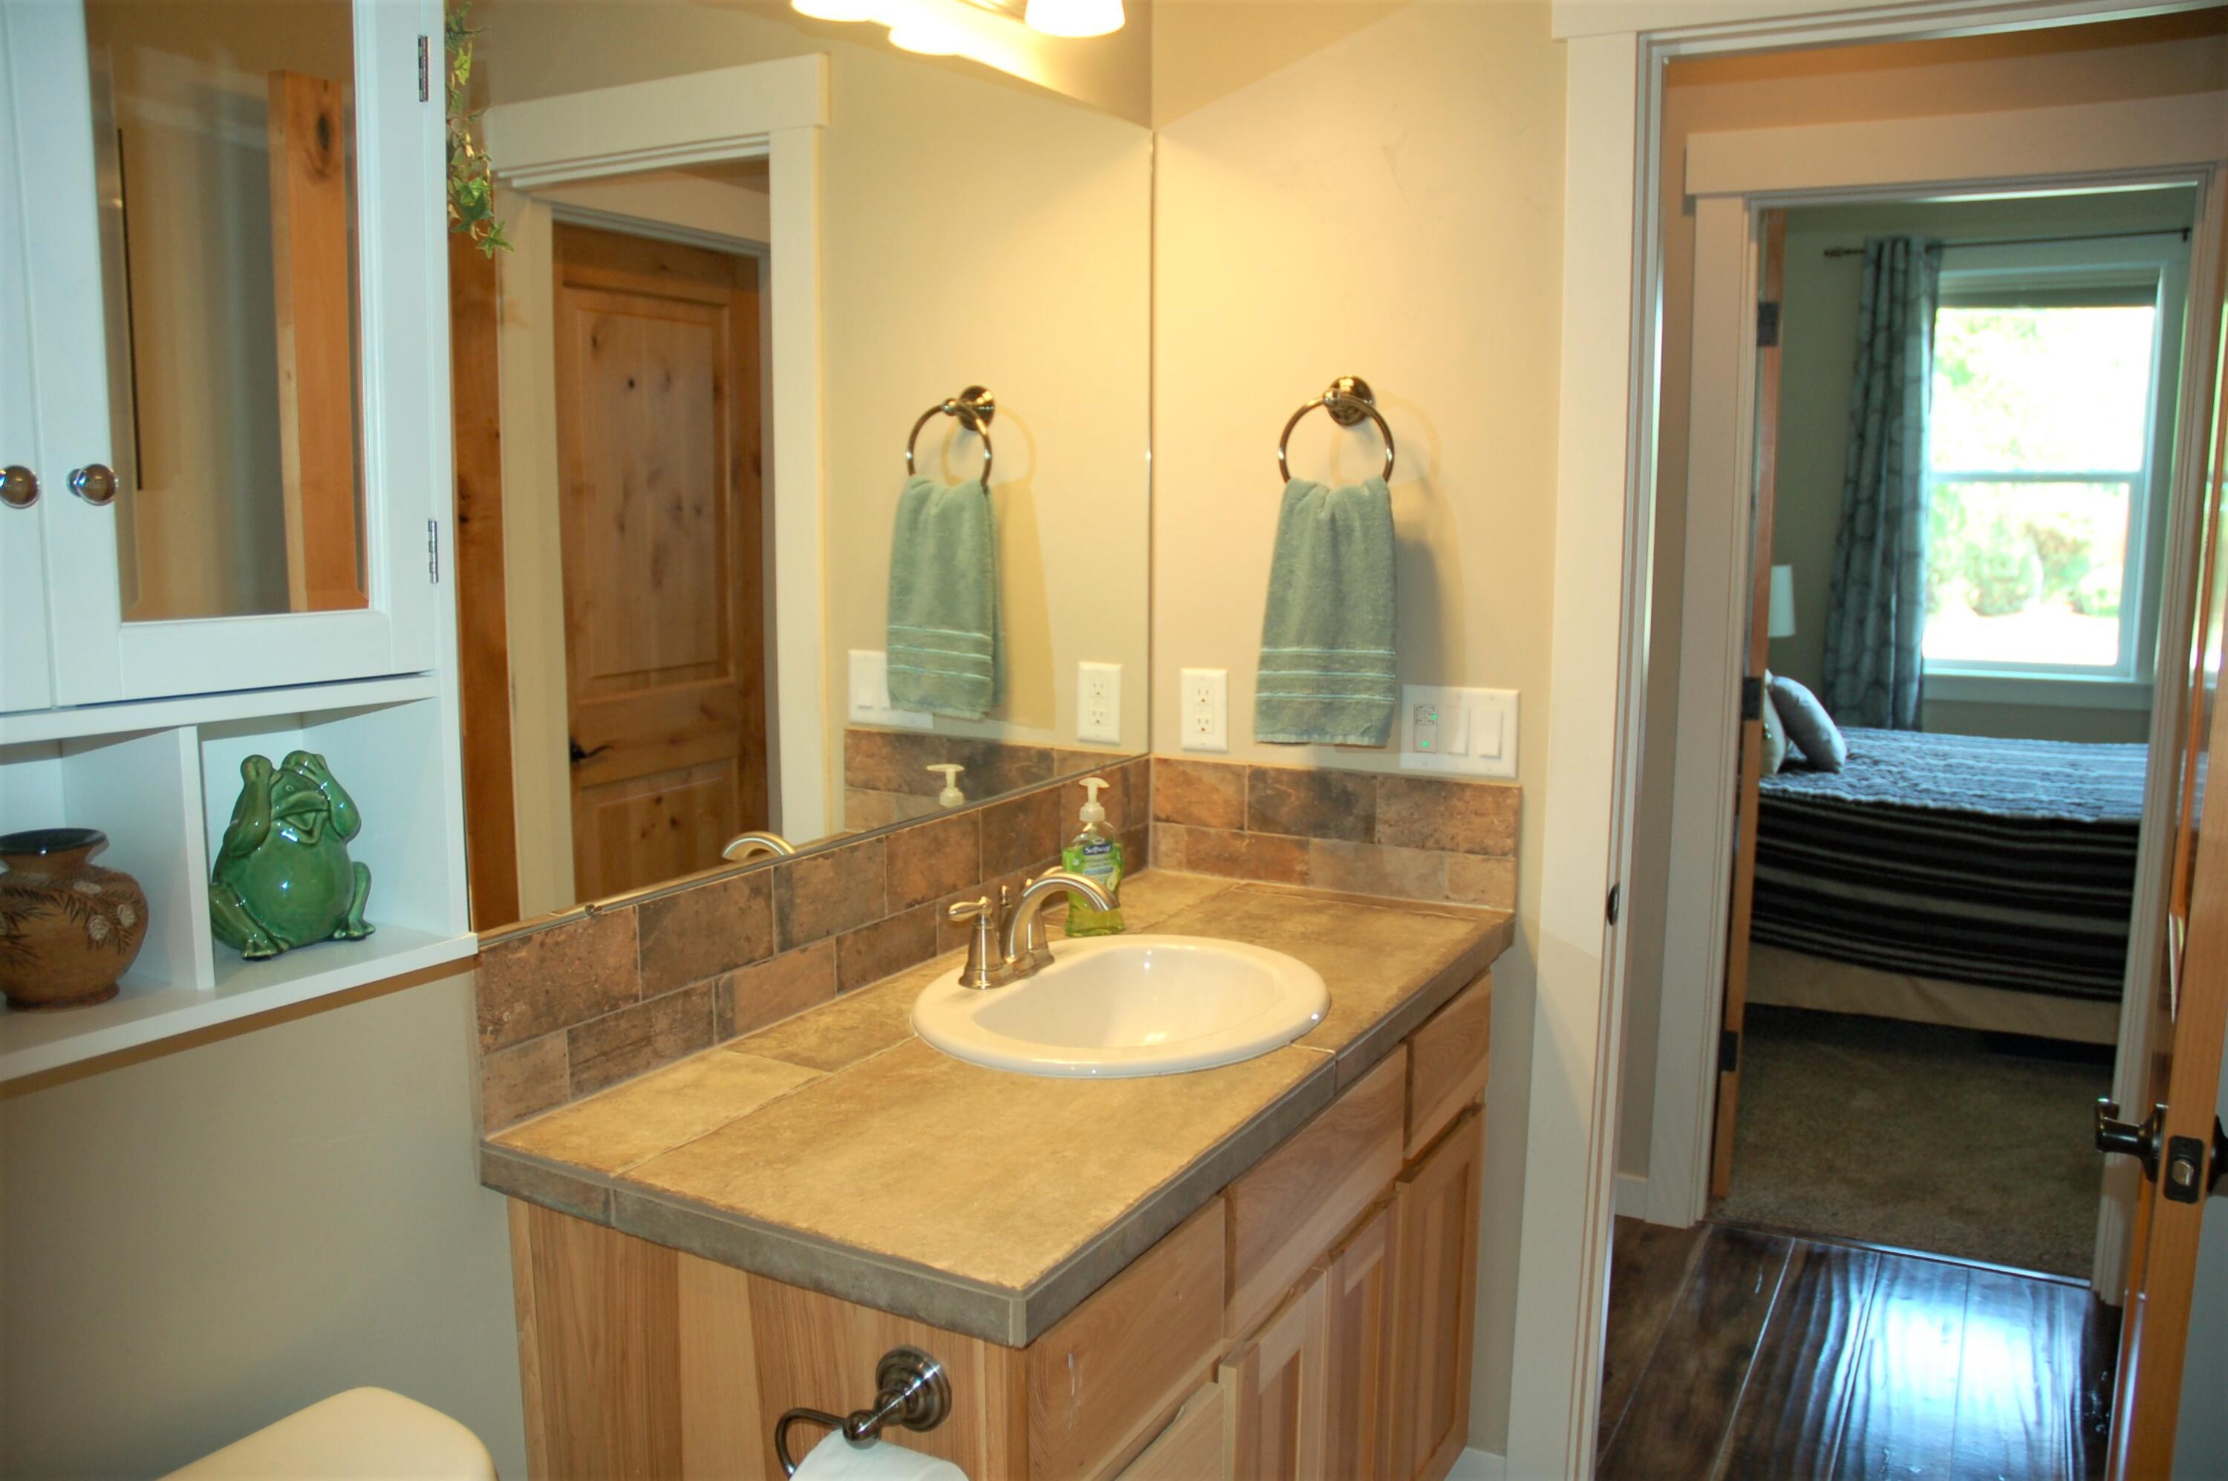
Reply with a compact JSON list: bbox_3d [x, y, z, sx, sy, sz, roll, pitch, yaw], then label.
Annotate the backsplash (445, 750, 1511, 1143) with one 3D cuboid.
[{"bbox_3d":[-0.004,0.207,1.859,0.567,0.174,1.265,5,10,29],"label":"backsplash"}]

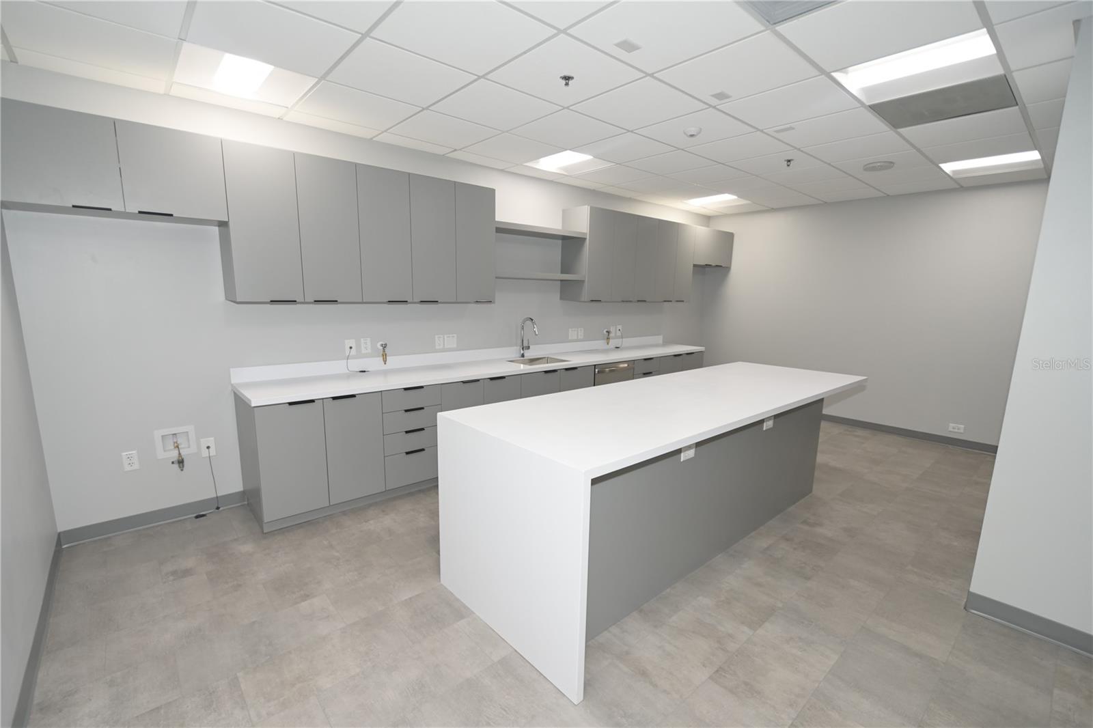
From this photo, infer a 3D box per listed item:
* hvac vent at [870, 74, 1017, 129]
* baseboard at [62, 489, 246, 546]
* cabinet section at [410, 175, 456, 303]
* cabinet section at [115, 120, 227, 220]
[{"bbox_3d":[2.336,-1.535,2.687,0.601,0.030,0.587,-6,12,-39],"label":"hvac vent"},{"bbox_3d":[-2.474,0.978,2.926,0.907,0.100,0.015,-6,12,-39],"label":"baseboard"},{"bbox_3d":[-0.971,-0.968,3.637,0.371,0.917,0.380,-7,12,-40],"label":"cabinet section"},{"bbox_3d":[-2.143,-1.062,2.625,0.450,0.453,0.380,-7,12,-40],"label":"cabinet section"}]

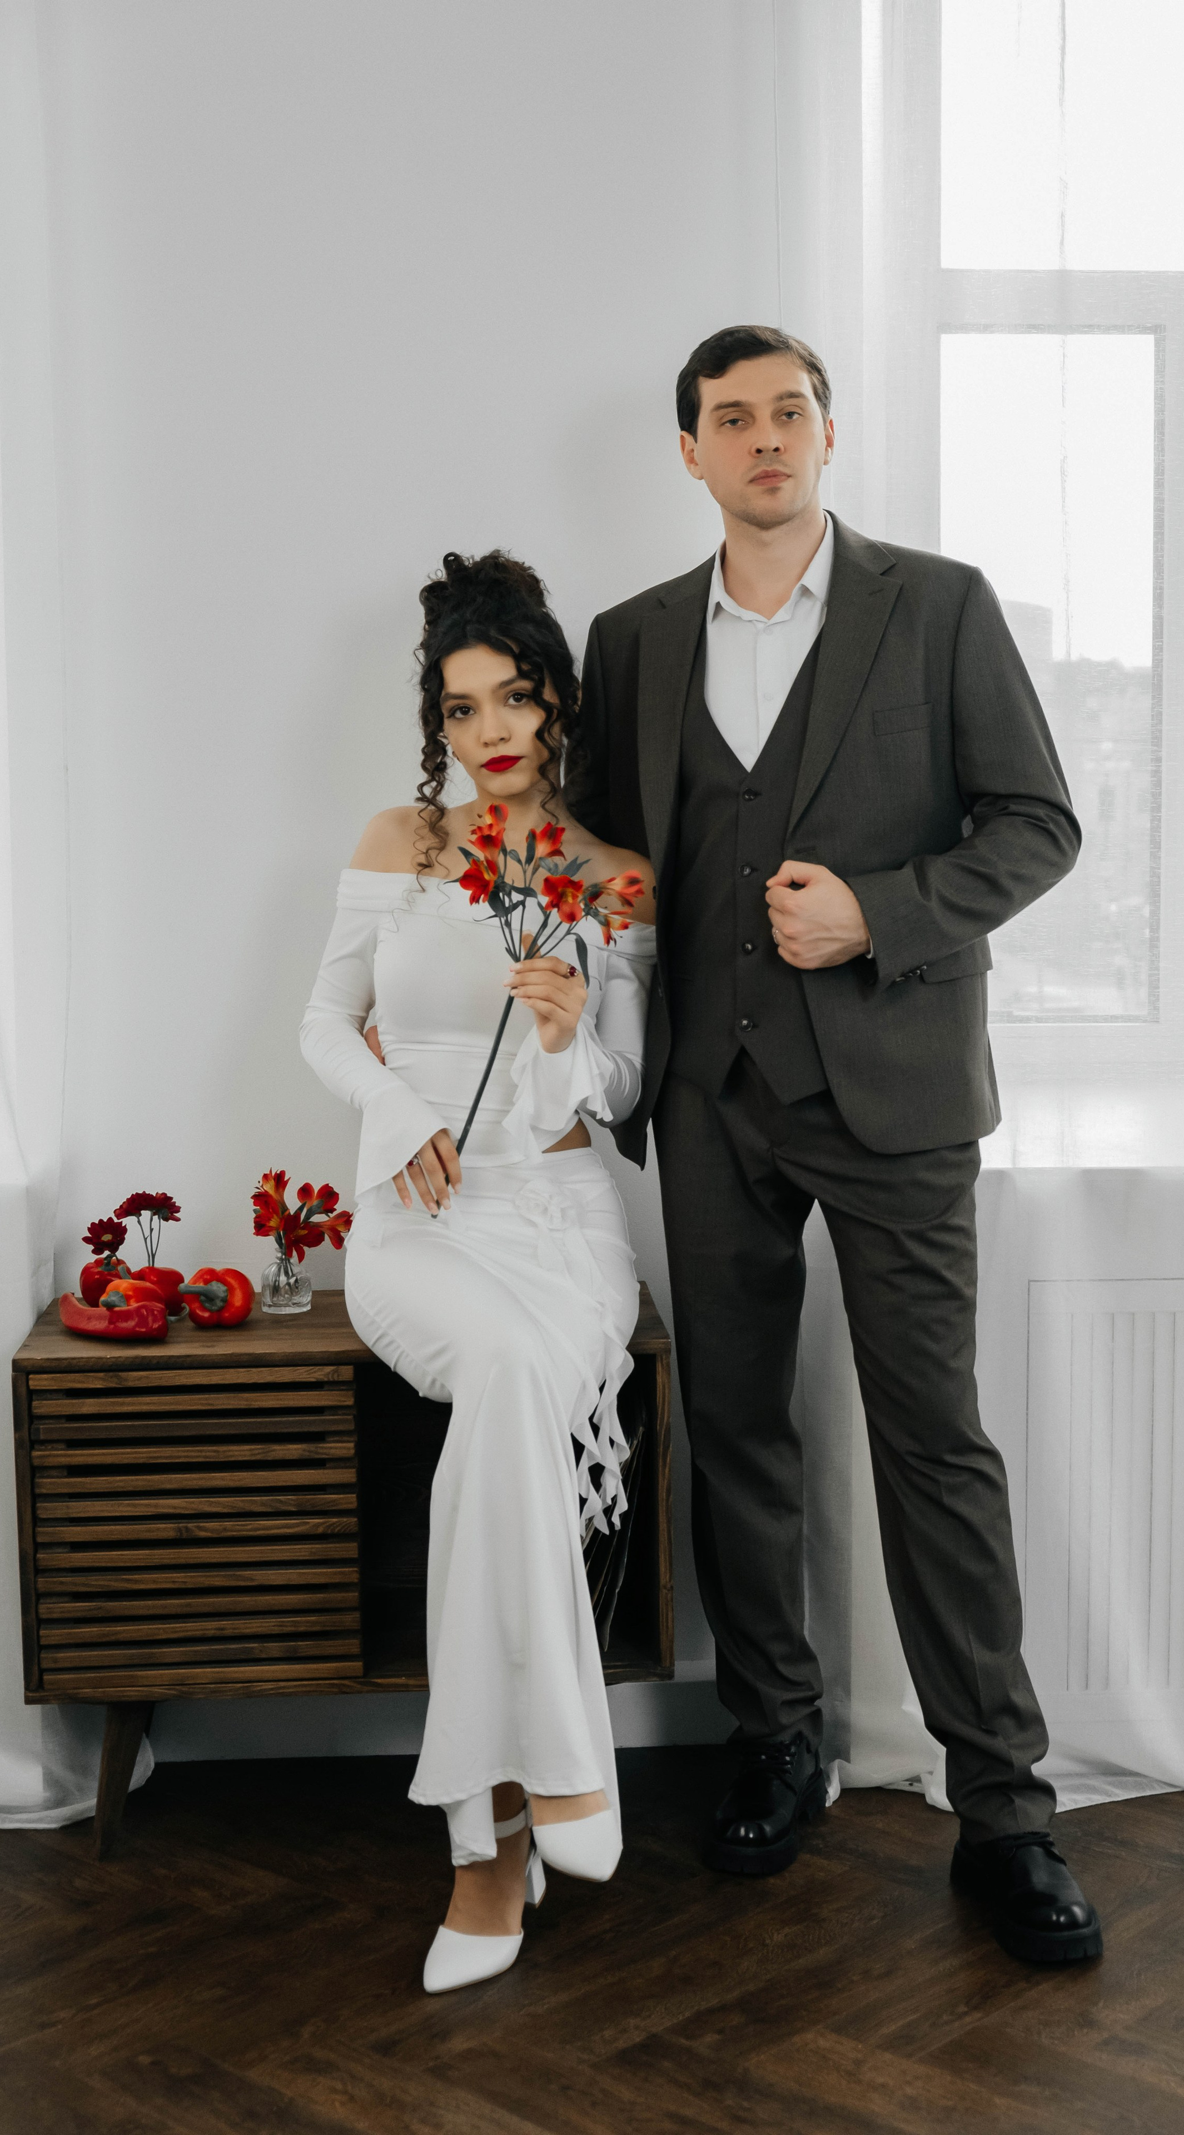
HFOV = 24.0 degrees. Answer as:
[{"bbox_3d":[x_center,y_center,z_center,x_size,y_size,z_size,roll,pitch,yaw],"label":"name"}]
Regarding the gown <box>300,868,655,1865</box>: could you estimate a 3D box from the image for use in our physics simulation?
[{"bbox_3d":[-0.123,0.317,3.245,0.430,1.100,0.560,-1,5,-4],"label":"gown"}]

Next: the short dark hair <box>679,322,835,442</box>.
[{"bbox_3d":[0.189,-0.778,3.252,0.174,0.165,0.200,-2,-1,-12],"label":"short dark hair"}]

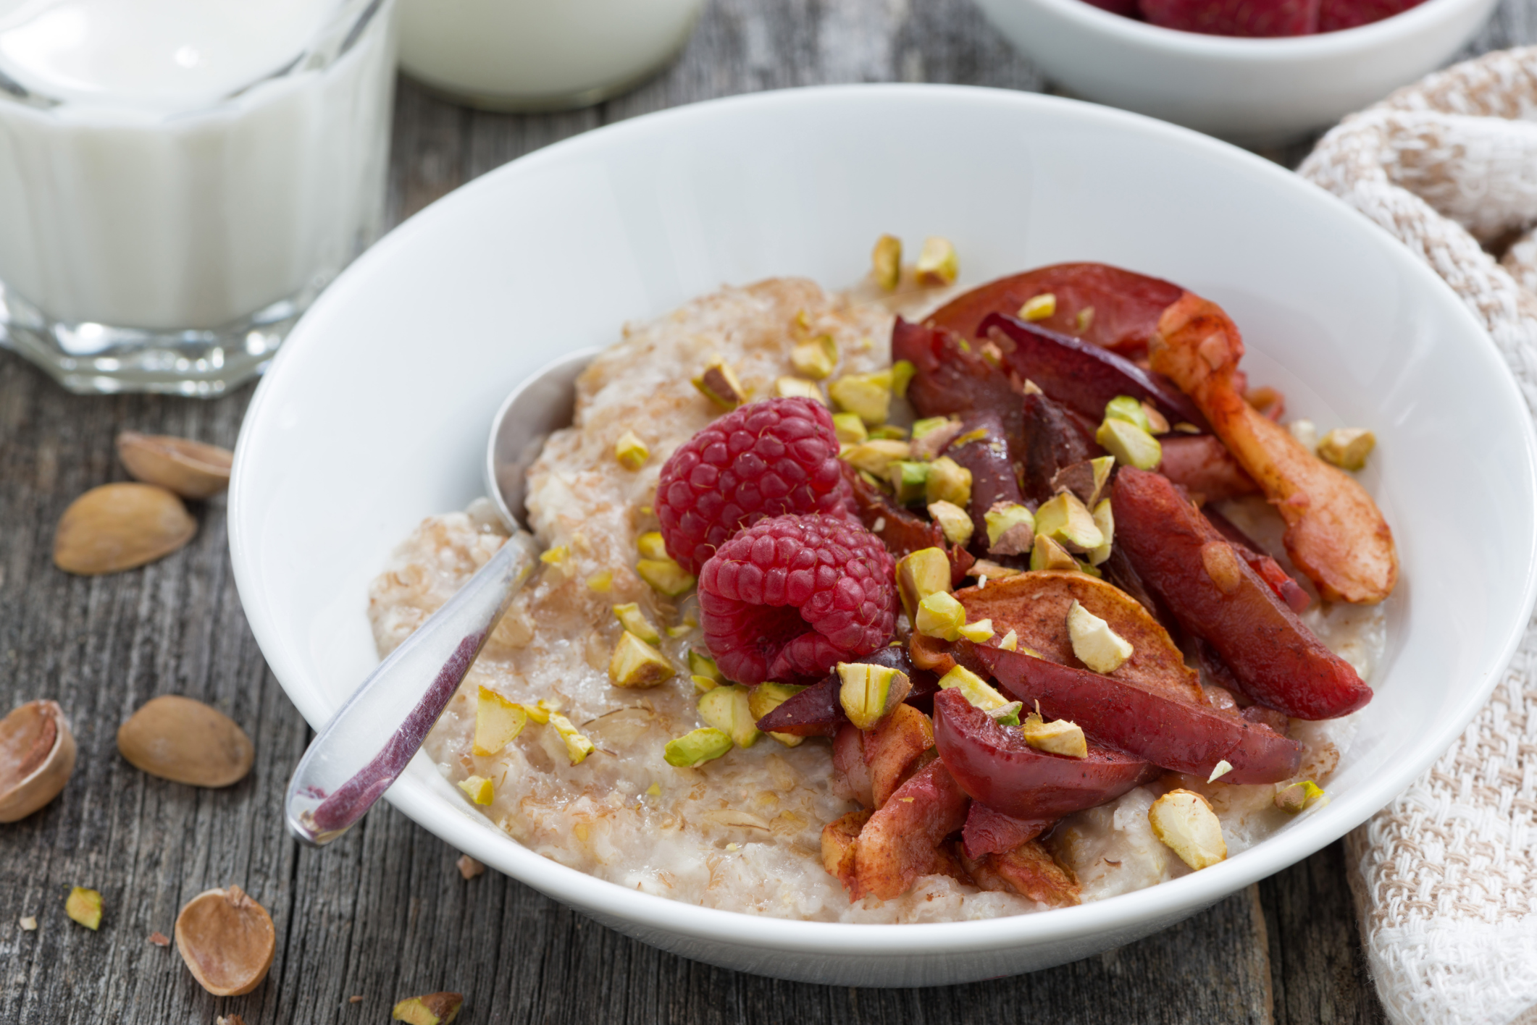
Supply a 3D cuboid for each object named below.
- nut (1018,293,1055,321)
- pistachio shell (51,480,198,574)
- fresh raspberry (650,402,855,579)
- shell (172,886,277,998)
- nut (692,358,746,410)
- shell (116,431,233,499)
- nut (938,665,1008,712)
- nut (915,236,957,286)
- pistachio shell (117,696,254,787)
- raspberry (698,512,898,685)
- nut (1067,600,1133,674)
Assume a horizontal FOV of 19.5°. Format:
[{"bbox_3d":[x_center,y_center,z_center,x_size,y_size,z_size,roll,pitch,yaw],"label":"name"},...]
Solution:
[{"bbox_3d":[0.036,-0.028,0.601,0.005,0.003,0.003,-16,43,-15],"label":"nut"},{"bbox_3d":[-0.092,0.001,0.637,0.020,0.009,0.013,-14,43,-13],"label":"pistachio shell"},{"bbox_3d":[-0.002,-0.003,0.578,0.025,0.021,0.022,-16,42,-1],"label":"fresh raspberry"},{"bbox_3d":[-0.069,0.056,0.573,0.013,0.007,0.017,4,51,5],"label":"shell"},{"bbox_3d":[-0.007,-0.017,0.601,0.007,0.006,0.005,19,45,22],"label":"nut"},{"bbox_3d":[-0.084,-0.006,0.643,0.019,0.007,0.012,7,21,11],"label":"shell"},{"bbox_3d":[0.025,0.021,0.548,0.009,0.004,0.004,17,45,21],"label":"nut"},{"bbox_3d":[0.023,-0.035,0.622,0.006,0.006,0.005,-2,41,0],"label":"nut"},{"bbox_3d":[-0.079,0.029,0.604,0.019,0.009,0.012,13,43,16],"label":"pistachio shell"},{"bbox_3d":[0.004,0.011,0.560,0.025,0.020,0.021,-12,42,-11],"label":"raspberry"},{"bbox_3d":[0.041,0.015,0.551,0.006,0.005,0.009,-30,60,-17],"label":"nut"}]

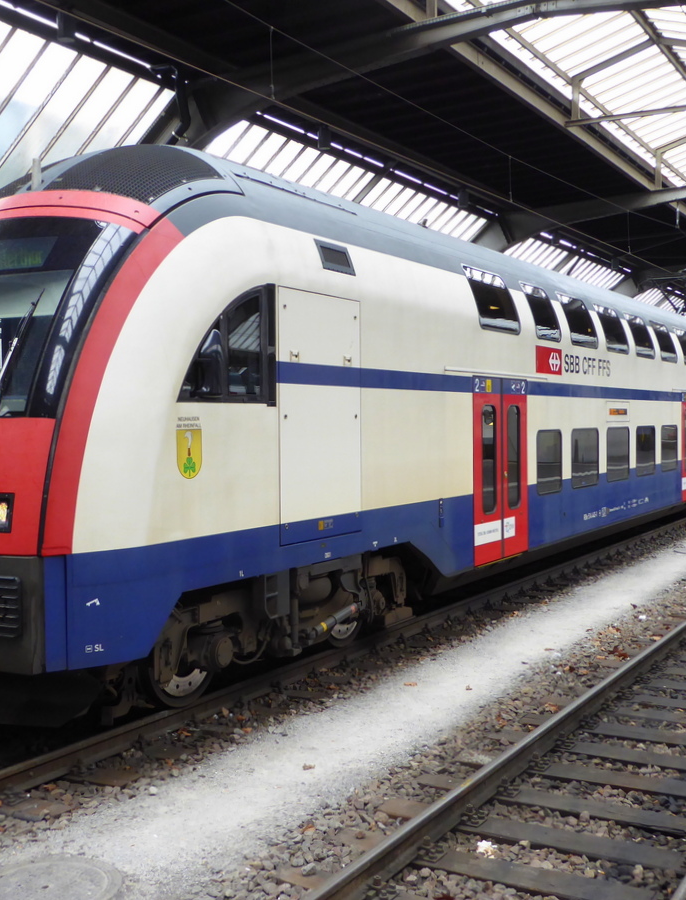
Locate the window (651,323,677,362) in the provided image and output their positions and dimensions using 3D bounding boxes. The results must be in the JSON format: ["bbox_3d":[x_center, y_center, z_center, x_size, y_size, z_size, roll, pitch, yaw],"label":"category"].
[{"bbox_3d":[5.824,-1.928,20.115,0.100,0.760,1.253,-18,-7,29],"label":"window"}]

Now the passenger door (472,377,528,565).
[{"bbox_3d":[1.826,0.217,12.900,0.090,2.085,1.728,0,2,29],"label":"passenger door"}]

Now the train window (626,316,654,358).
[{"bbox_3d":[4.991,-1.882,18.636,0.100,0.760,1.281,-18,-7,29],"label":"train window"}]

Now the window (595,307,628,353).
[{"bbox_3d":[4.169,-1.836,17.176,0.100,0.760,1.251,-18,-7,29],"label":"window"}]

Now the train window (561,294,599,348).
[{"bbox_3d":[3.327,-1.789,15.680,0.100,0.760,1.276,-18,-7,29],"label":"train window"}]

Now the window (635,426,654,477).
[{"bbox_3d":[5.083,0.005,18.664,0.070,0.805,1.253,0,2,29],"label":"window"}]

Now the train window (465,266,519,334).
[{"bbox_3d":[1.739,-1.701,12.859,0.100,0.760,1.314,-18,-7,29],"label":"train window"}]

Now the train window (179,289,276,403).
[{"bbox_3d":[-0.856,-0.799,8.155,0.100,0.920,1.197,0,2,29],"label":"train window"}]

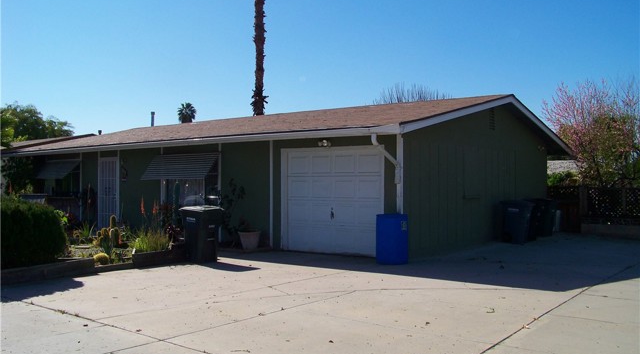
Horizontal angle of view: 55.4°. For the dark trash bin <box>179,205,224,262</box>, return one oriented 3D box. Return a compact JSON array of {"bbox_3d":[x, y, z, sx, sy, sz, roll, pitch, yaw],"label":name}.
[{"bbox_3d":[-2.355,1.113,12.150,0.710,1.040,0.610,0,0,36],"label":"dark trash bin"}]

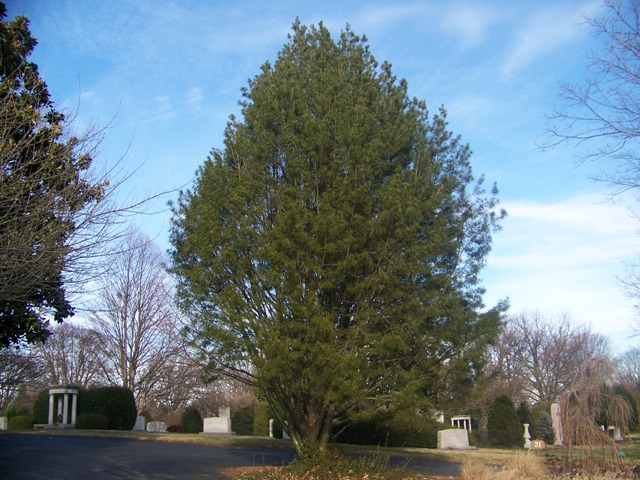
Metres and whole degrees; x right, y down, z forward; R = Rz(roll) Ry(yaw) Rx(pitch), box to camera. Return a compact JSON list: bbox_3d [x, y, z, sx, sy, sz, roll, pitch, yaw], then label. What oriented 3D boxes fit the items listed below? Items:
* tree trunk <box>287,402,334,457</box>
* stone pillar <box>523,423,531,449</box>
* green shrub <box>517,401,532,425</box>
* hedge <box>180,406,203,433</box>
[{"bbox_3d":[-0.294,5.872,20.000,1.480,1.630,1.300,-1,-14,0],"label":"tree trunk"},{"bbox_3d":[9.780,9.215,30.500,0.330,1.200,0.330,-3,-15,10],"label":"stone pillar"},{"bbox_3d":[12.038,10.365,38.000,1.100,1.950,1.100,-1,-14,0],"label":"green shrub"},{"bbox_3d":[-8.936,12.517,45.000,1.500,1.850,1.500,-1,-14,0],"label":"hedge"}]

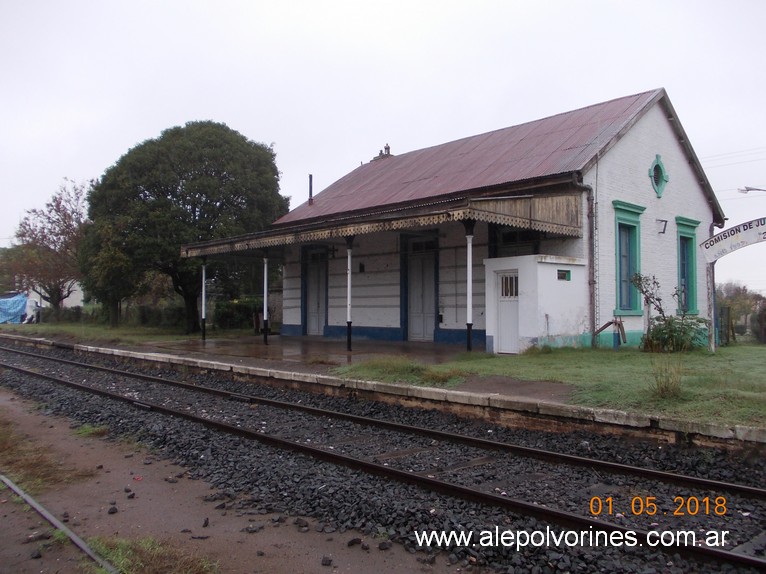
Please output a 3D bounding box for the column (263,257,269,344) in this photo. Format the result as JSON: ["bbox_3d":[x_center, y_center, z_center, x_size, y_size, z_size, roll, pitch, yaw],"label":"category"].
[{"bbox_3d":[-4.052,0.438,21.445,0.170,3.100,0.170,0,-2,0],"label":"column"}]

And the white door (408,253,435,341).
[{"bbox_3d":[1.387,0.340,21.868,0.080,3.150,1.280,2,-3,-44],"label":"white door"}]

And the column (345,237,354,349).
[{"bbox_3d":[-0.974,0.187,18.219,0.240,3.365,0.240,0,-2,0],"label":"column"}]

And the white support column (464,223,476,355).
[{"bbox_3d":[2.104,0.068,14.988,0.240,3.365,0.240,0,-2,0],"label":"white support column"}]

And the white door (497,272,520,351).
[{"bbox_3d":[3.251,0.673,15.922,0.060,2.083,0.740,2,-3,-44],"label":"white door"}]

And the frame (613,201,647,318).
[{"bbox_3d":[7.473,-0.819,18.730,2.009,3.360,0.250,2,-3,-44],"label":"frame"}]

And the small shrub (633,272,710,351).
[{"bbox_3d":[8.346,0.769,17.980,2.206,2.264,1.700,-1,-2,25],"label":"small shrub"}]

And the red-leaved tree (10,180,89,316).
[{"bbox_3d":[-30.644,-3.451,57.000,6.994,12.883,6.810,1,-2,-28],"label":"red-leaved tree"}]

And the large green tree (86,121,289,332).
[{"bbox_3d":[-10.094,-3.124,31.982,10.120,10.843,9.707,0,-2,-18],"label":"large green tree"}]

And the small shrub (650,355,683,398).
[{"bbox_3d":[3.982,1.257,8.699,0.460,0.620,0.440,-1,-2,24],"label":"small shrub"}]

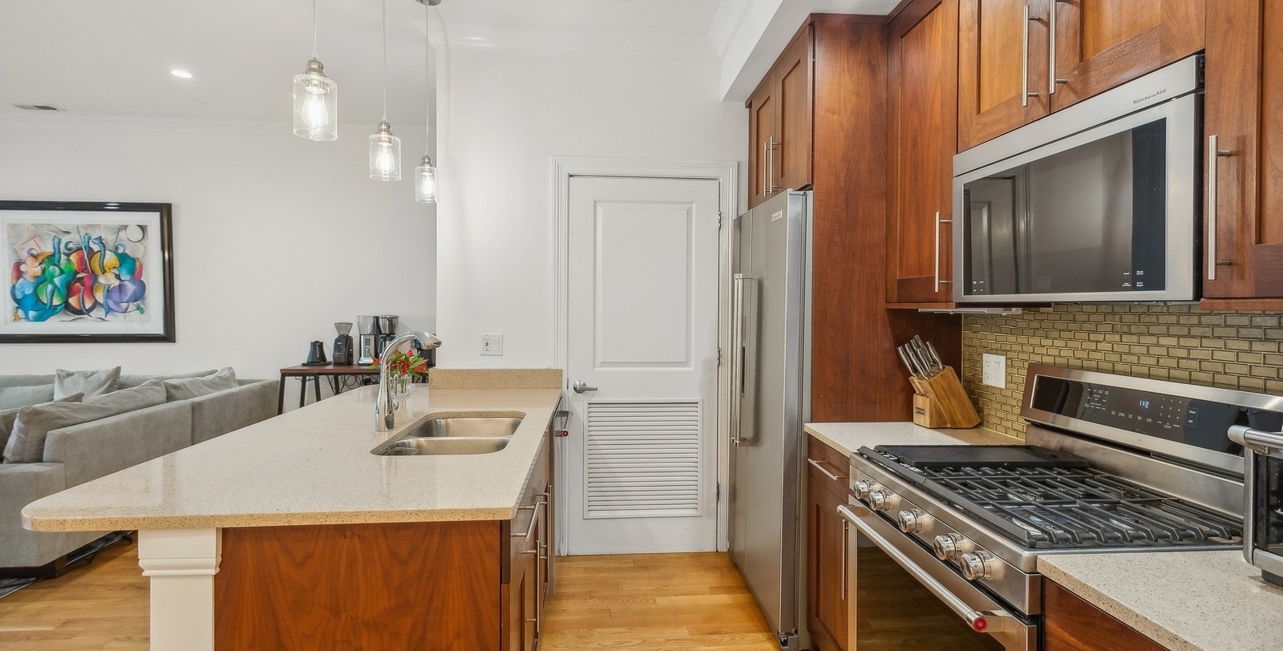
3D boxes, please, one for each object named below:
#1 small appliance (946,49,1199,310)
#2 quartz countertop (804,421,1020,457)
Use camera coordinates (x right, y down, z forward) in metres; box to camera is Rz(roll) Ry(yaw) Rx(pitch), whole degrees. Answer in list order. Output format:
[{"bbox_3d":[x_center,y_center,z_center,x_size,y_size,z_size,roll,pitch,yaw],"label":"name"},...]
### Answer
[{"bbox_3d":[1.145,-0.279,1.490,0.350,0.448,0.758,0,2,-4],"label":"small appliance"},{"bbox_3d":[0.944,0.395,2.103,0.635,0.033,0.455,0,2,-4],"label":"quartz countertop"}]

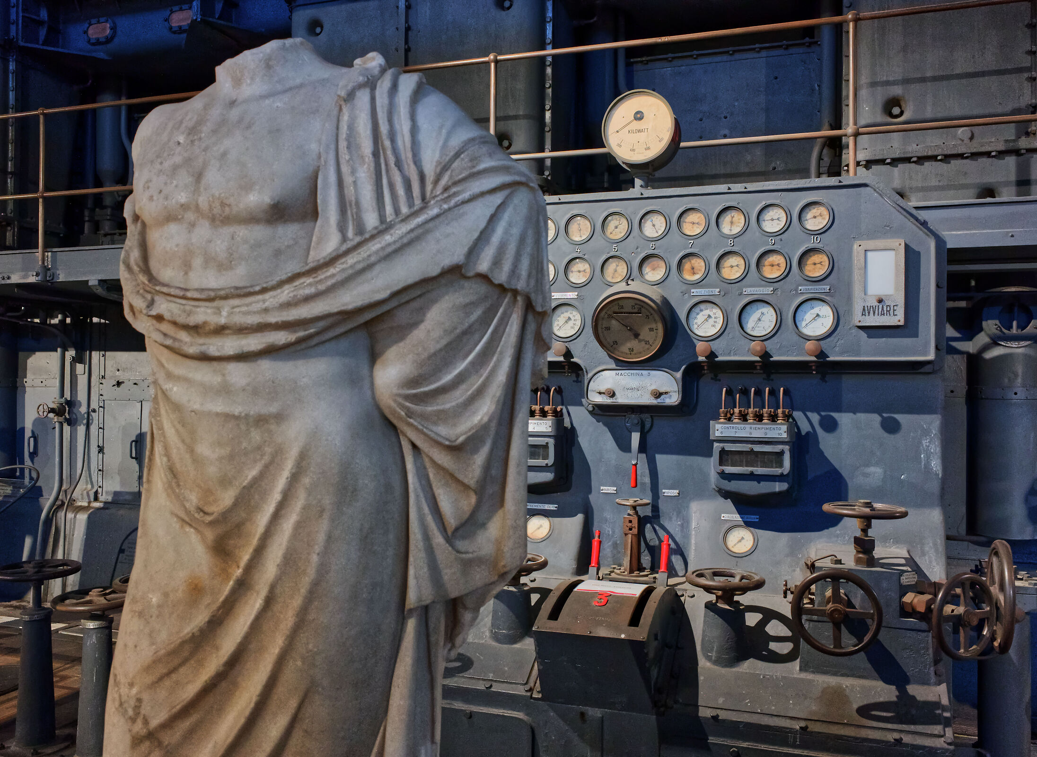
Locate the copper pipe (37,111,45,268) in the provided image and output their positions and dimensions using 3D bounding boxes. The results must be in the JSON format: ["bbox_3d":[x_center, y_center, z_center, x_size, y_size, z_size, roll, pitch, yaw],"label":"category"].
[{"bbox_3d":[-3.091,-1.222,5.720,0.045,1.010,0.045,0,0,19],"label":"copper pipe"}]

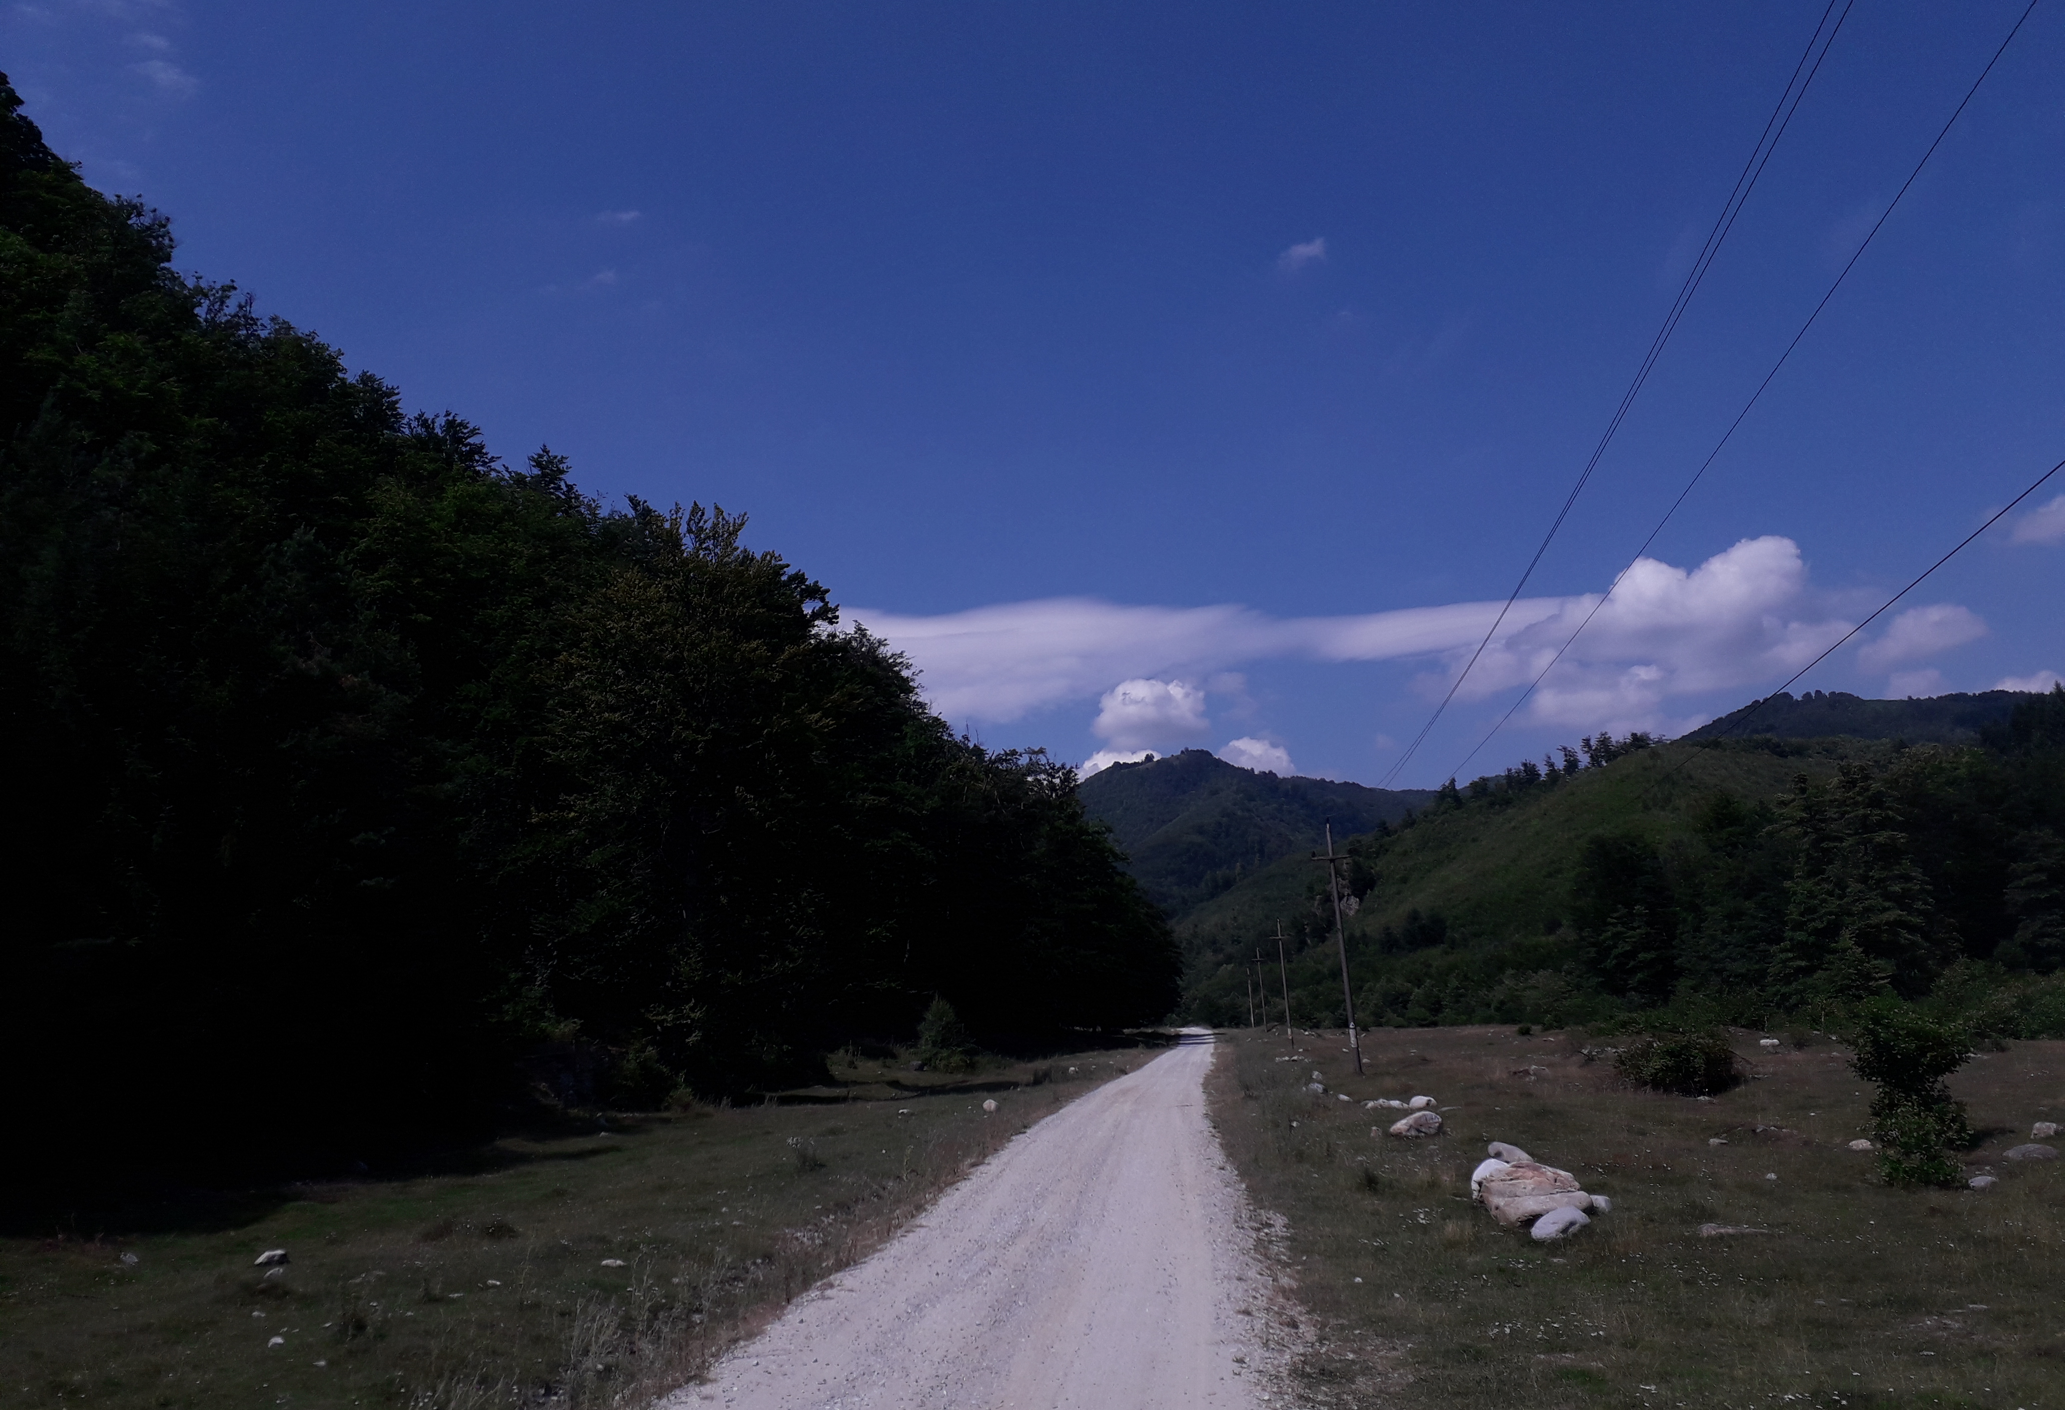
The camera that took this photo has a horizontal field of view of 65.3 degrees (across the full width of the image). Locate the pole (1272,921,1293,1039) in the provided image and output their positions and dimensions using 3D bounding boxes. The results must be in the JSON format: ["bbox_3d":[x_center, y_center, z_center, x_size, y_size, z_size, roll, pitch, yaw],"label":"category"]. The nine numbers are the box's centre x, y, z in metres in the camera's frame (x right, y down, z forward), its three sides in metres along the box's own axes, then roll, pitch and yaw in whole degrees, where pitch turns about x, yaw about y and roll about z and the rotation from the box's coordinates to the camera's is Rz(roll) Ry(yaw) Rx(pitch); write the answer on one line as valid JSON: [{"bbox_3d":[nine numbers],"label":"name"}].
[{"bbox_3d":[13.940,15.280,88.552,1.150,7.000,0.250,-6,-11,6],"label":"pole"}]

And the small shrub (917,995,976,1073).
[{"bbox_3d":[-2.701,10.444,51.098,1.800,2.300,1.800,-1,-11,-3],"label":"small shrub"}]

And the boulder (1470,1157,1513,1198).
[{"bbox_3d":[4.041,4.171,14.087,0.380,0.360,0.450,-4,-11,15],"label":"boulder"}]

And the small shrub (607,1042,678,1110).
[{"bbox_3d":[-8.398,8.010,34.789,1.400,1.350,1.300,1,-11,-13],"label":"small shrub"}]

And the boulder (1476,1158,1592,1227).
[{"bbox_3d":[3.991,3.877,12.820,0.880,0.450,0.700,-5,-12,16],"label":"boulder"}]

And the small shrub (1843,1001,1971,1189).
[{"bbox_3d":[8.133,3.622,15.114,1.100,1.650,1.000,-7,-12,27],"label":"small shrub"}]

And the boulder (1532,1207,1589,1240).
[{"bbox_3d":[3.887,3.803,11.885,0.430,0.240,0.320,-5,-12,17],"label":"boulder"}]

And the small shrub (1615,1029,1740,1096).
[{"bbox_3d":[12.592,6.975,31.550,2.300,1.200,2.000,-6,-12,21],"label":"small shrub"}]

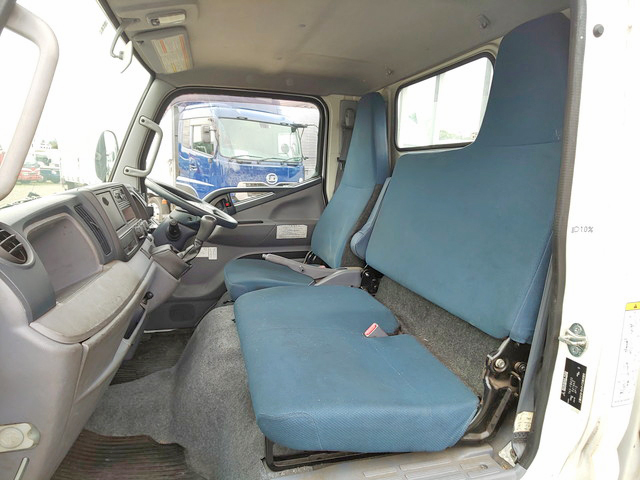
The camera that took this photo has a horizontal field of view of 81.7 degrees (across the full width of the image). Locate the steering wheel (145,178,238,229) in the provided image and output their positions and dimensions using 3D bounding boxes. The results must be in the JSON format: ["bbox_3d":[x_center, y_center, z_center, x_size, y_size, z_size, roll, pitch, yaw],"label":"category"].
[{"bbox_3d":[-0.539,-0.136,1.555,0.405,0.085,0.405,28,2,-20],"label":"steering wheel"}]

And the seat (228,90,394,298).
[{"bbox_3d":[-0.070,-0.221,1.696,0.705,0.908,0.482,-2,12,-16],"label":"seat"}]

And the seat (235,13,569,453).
[{"bbox_3d":[0.147,-0.085,1.084,0.771,0.949,0.751,-2,12,-16],"label":"seat"}]

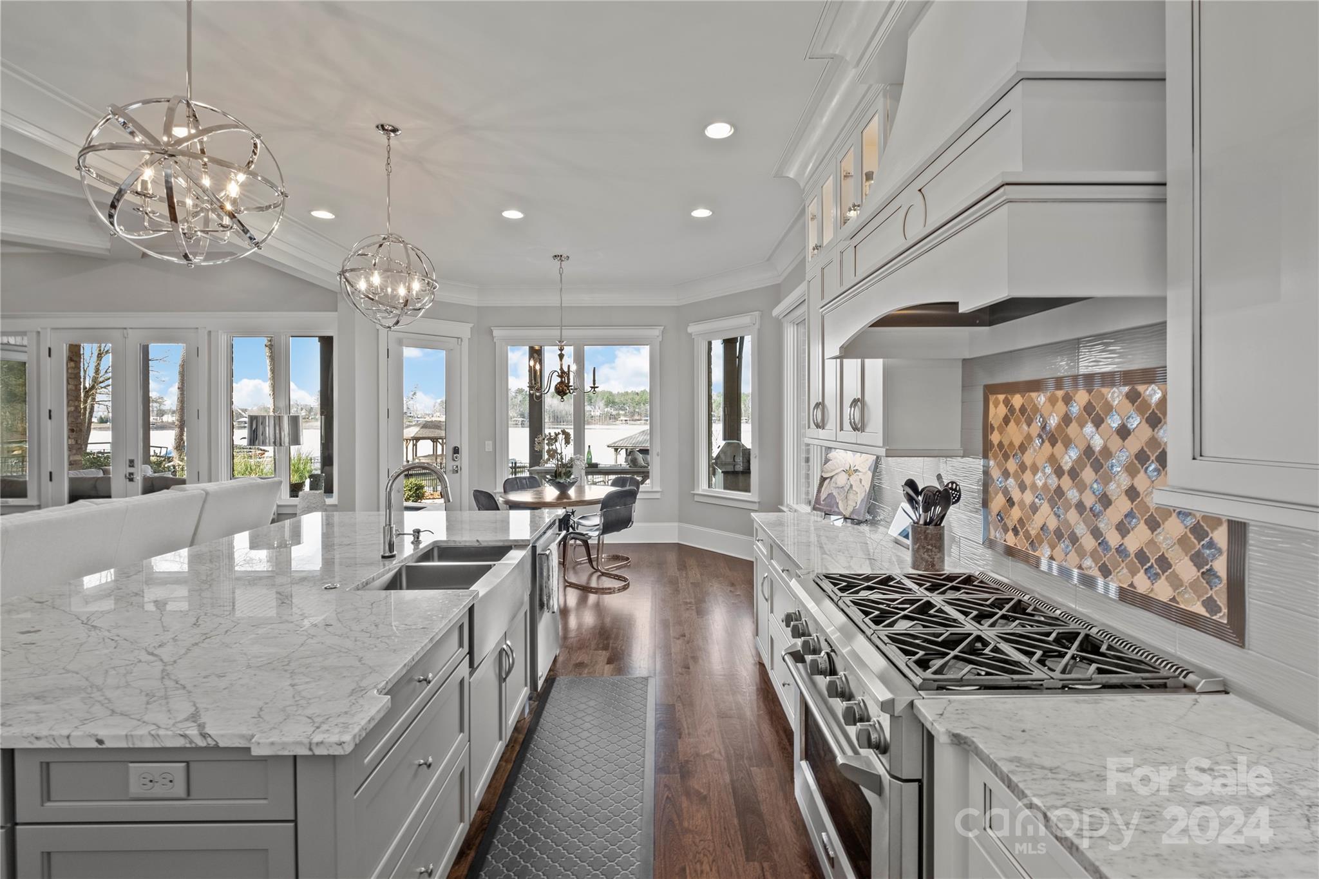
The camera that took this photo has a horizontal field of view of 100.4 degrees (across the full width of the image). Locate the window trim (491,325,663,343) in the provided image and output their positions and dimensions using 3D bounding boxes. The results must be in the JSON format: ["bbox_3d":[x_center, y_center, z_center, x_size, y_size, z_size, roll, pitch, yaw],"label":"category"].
[{"bbox_3d":[-0.993,-1.259,6.553,2.040,0.200,0.100,0,2,0],"label":"window trim"}]

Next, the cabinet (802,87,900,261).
[{"bbox_3d":[1.050,-1.192,2.690,0.370,0.420,1.100,0,1,0],"label":"cabinet"}]

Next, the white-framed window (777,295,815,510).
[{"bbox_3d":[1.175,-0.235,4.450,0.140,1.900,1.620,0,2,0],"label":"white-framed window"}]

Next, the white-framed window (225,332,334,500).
[{"bbox_3d":[-3.939,-0.243,5.697,1.090,1.740,0.140,0,2,0],"label":"white-framed window"}]

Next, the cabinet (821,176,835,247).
[{"bbox_3d":[1.014,-1.184,2.802,0.320,0.400,0.270,0,2,0],"label":"cabinet"}]

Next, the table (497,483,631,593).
[{"bbox_3d":[-0.950,0.921,5.350,1.220,0.750,1.220,0,1,0],"label":"table"}]

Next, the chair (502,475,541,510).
[{"bbox_3d":[-1.351,0.850,5.750,0.500,0.860,0.580,-1,2,-44],"label":"chair"}]

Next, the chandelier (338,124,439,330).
[{"bbox_3d":[-1.439,-1.139,2.941,0.490,1.075,0.490,0,2,0],"label":"chandelier"}]

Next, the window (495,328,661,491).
[{"bbox_3d":[-0.981,-0.360,6.630,2.020,1.980,0.130,0,1,0],"label":"window"}]

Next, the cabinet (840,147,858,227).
[{"bbox_3d":[1.035,-1.167,2.545,0.330,0.370,0.280,0,1,0],"label":"cabinet"}]

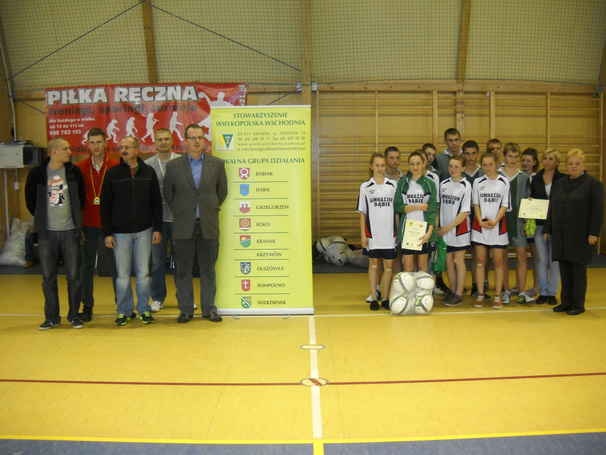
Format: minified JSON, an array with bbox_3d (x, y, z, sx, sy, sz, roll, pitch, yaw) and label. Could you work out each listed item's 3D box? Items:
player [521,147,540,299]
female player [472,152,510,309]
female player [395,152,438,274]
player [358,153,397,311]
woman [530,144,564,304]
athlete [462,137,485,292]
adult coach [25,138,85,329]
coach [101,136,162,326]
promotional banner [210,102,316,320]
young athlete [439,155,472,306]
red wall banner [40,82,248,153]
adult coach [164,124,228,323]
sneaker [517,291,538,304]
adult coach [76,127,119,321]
[{"bbox_3d":[2.489,-0.046,7.297,0.440,1.653,0.280,0,4,16],"label":"player"},{"bbox_3d":[1.933,0.029,6.843,0.430,1.581,0.300,0,4,14],"label":"female player"},{"bbox_3d":[1.145,0.032,6.692,0.460,1.562,0.320,0,6,6],"label":"female player"},{"bbox_3d":[0.757,0.037,6.721,0.420,1.579,0.280,0,6,4],"label":"player"},{"bbox_3d":[2.609,-0.012,7.015,0.470,1.621,0.300,1,4,22],"label":"woman"},{"bbox_3d":[1.824,-0.081,7.116,0.460,1.686,0.300,0,6,10],"label":"athlete"},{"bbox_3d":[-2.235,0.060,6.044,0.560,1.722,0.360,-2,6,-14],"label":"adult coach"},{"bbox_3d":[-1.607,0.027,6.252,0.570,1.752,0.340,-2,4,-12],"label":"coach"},{"bbox_3d":[-0.400,-0.172,6.650,0.970,2.064,0.200,0,4,3],"label":"promotional banner"},{"bbox_3d":[1.577,0.029,6.823,0.400,1.546,0.320,3,7,33],"label":"young athlete"},{"bbox_3d":[-2.206,-1.524,9.350,2.860,0.970,0.040,-1,6,0],"label":"red wall banner"},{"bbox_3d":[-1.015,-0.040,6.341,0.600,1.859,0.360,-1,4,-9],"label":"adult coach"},{"bbox_3d":[2.324,0.728,6.920,0.100,0.120,0.270,-5,7,-35],"label":"sneaker"},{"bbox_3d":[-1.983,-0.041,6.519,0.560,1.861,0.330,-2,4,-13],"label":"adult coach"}]

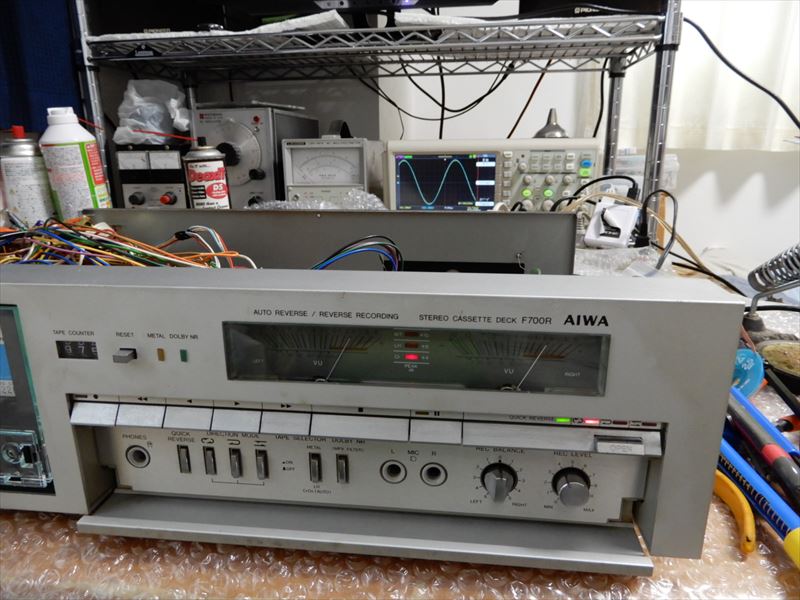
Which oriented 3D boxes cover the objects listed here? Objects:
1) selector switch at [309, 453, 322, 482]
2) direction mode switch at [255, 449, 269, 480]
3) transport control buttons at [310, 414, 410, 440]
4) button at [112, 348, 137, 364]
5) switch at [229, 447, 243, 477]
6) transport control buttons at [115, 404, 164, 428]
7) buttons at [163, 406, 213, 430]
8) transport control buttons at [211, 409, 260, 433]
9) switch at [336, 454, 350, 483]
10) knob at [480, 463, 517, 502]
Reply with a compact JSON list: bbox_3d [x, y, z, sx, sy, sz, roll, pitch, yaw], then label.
[{"bbox_3d":[-0.038,0.075,0.246,0.005,0.014,0.004,2,16,6],"label":"selector switch"},{"bbox_3d":[-0.062,0.075,0.250,0.005,0.014,0.005,2,16,6],"label":"direction mode switch"},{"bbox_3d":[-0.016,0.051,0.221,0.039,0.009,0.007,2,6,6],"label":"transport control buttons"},{"bbox_3d":[-0.109,0.023,0.220,0.006,0.003,0.006,2,16,6],"label":"button"},{"bbox_3d":[-0.074,0.074,0.251,0.005,0.014,0.005,2,16,6],"label":"switch"},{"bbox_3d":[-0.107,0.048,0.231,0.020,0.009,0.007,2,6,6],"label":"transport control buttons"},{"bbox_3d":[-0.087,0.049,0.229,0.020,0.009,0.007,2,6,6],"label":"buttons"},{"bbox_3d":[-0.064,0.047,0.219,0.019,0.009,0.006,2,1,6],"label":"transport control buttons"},{"bbox_3d":[-0.025,0.075,0.247,0.005,0.014,0.005,2,16,6],"label":"switch"},{"bbox_3d":[0.042,0.078,0.235,0.014,0.015,0.008,2,16,6],"label":"knob"}]

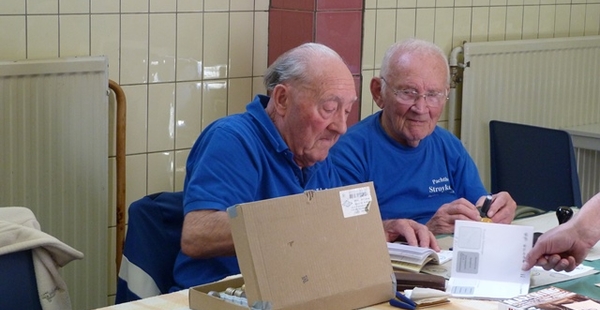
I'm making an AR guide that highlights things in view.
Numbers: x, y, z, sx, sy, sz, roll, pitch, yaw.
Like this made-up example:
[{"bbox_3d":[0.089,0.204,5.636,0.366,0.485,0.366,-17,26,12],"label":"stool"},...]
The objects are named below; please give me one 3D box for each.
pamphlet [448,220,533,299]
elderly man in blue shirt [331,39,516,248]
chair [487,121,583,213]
[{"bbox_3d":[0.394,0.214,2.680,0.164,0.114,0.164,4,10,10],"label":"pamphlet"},{"bbox_3d":[0.300,0.322,3.029,0.520,1.170,0.700,-5,12,-35],"label":"elderly man in blue shirt"},{"bbox_3d":[0.849,0.292,4.331,0.440,0.820,0.490,11,14,43],"label":"chair"}]

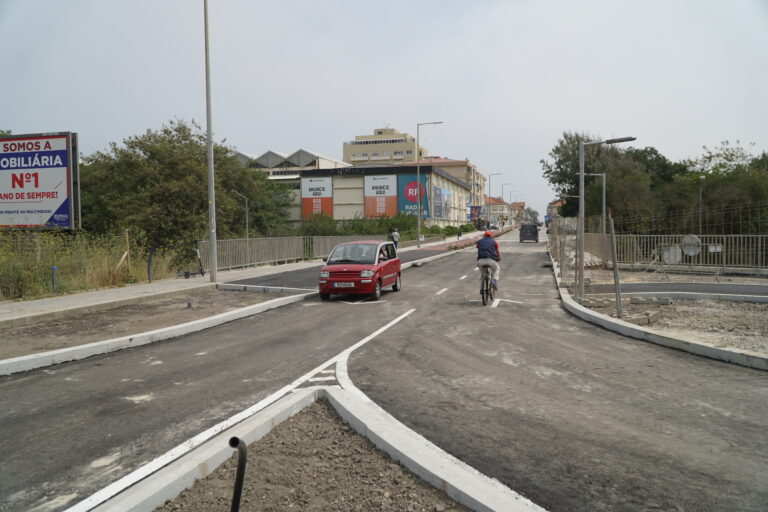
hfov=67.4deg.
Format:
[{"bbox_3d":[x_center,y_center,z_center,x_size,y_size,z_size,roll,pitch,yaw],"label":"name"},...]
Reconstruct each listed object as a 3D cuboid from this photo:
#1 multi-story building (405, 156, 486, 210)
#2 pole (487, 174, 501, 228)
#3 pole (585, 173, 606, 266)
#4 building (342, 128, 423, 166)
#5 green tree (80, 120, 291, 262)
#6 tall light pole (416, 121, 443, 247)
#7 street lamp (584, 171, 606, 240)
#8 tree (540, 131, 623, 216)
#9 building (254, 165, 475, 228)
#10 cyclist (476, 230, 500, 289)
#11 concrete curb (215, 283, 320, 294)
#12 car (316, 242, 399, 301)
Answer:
[{"bbox_3d":[16.734,-14.821,153.459,16.500,17.200,45.000,0,3,16],"label":"multi-story building"},{"bbox_3d":[20.433,-9.929,105.501,2.150,10.100,0.280,0,3,16],"label":"pole"},{"bbox_3d":[8.510,-1.533,23.654,1.250,3.950,0.200,0,3,16],"label":"pole"},{"bbox_3d":[0.797,-20.853,161.537,20.500,28.570,15.500,0,3,16],"label":"building"},{"bbox_3d":[-10.029,-3.116,28.836,9.800,7.004,8.200,0,3,16],"label":"green tree"},{"bbox_3d":[3.730,-5.765,46.001,2.150,10.100,0.280,0,3,16],"label":"tall light pole"},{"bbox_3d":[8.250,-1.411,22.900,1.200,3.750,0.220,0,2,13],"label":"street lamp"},{"bbox_3d":[19.831,-7.010,57.736,8.200,11.242,7.800,0,3,16],"label":"tree"},{"bbox_3d":[0.036,-8.533,103.389,25.500,10.149,42.000,0,3,16],"label":"building"},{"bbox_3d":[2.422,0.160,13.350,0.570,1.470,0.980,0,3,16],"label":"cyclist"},{"bbox_3d":[-3.300,0.903,15.900,3.200,0.180,0.200,1,3,22],"label":"concrete curb"},{"bbox_3d":[-0.507,0.326,14.767,1.450,1.420,2.750,0,3,16],"label":"car"}]

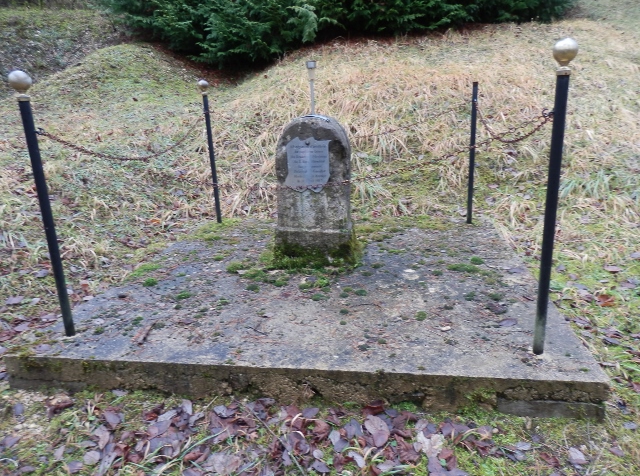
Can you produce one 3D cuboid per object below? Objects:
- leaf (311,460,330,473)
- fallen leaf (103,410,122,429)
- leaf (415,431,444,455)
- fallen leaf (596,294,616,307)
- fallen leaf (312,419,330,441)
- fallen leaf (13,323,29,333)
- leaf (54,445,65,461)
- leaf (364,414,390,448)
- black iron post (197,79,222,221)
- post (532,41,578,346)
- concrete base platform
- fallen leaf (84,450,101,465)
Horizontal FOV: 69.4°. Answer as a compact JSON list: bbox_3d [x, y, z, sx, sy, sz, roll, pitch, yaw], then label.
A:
[{"bbox_3d":[0.001,0.812,1.653,0.069,0.015,0.045,-10,19,-22],"label":"leaf"},{"bbox_3d":[-0.897,0.769,2.006,0.056,0.030,0.110,-14,19,-34],"label":"fallen leaf"},{"bbox_3d":[0.401,0.751,1.693,0.110,0.030,0.110,2,23,14],"label":"leaf"},{"bbox_3d":[1.659,0.348,2.669,0.085,0.040,0.128,7,18,31],"label":"fallen leaf"},{"bbox_3d":[0.004,0.740,1.777,0.070,0.035,0.100,-7,26,-10],"label":"fallen leaf"},{"bbox_3d":[-1.600,0.481,2.474,0.080,0.020,0.070,-15,21,-34],"label":"fallen leaf"},{"bbox_3d":[-1.007,0.824,1.787,0.039,0.012,0.063,-5,18,-5],"label":"leaf"},{"bbox_3d":[0.224,0.748,1.812,0.100,0.020,0.152,-8,18,-14],"label":"leaf"},{"bbox_3d":[-1.002,-0.779,4.318,0.085,1.315,0.085,0,15,9],"label":"black iron post"},{"bbox_3d":[0.956,-0.116,1.908,0.085,1.318,0.085,0,15,9],"label":"post"},{"bbox_3d":[0.002,0.267,3.114,2.611,0.174,2.410,0,18,9],"label":"concrete base platform"},{"bbox_3d":[-0.883,0.845,1.793,0.055,0.020,0.082,-13,19,-33],"label":"fallen leaf"}]

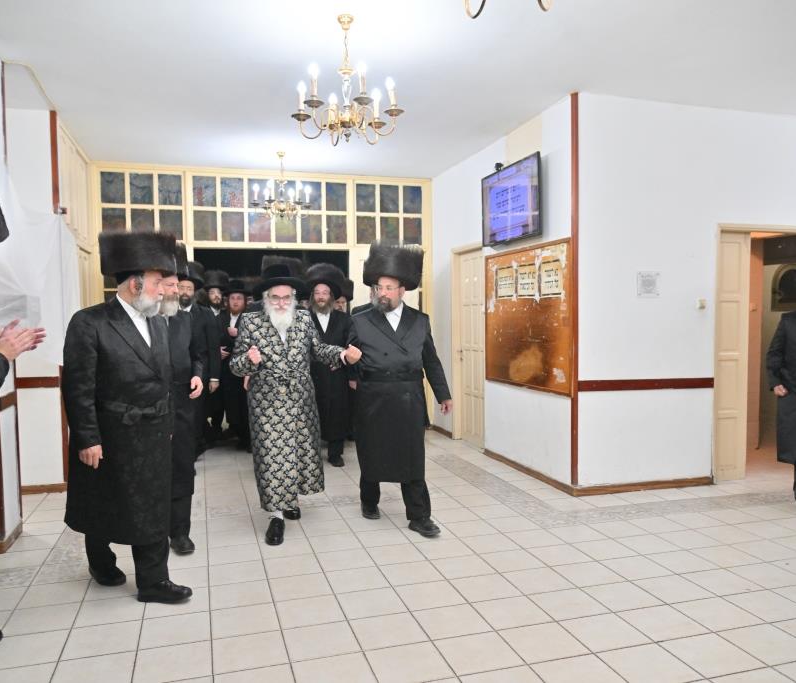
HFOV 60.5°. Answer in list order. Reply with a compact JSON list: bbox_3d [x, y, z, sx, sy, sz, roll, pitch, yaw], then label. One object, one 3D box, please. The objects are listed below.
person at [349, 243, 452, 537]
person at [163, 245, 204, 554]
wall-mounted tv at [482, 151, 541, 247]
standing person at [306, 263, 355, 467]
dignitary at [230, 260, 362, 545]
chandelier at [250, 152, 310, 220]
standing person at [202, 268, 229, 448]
[{"bbox_3d":[0.010,0.291,4.600,0.680,1.860,0.540,-1,3,-14],"label":"person"},{"bbox_3d":[-1.420,0.322,4.260,0.560,1.850,0.500,-3,3,-40],"label":"person"},{"bbox_3d":[0.991,-1.185,5.899,0.070,0.635,1.110,-3,3,-17],"label":"wall-mounted tv"},{"bbox_3d":[-0.649,0.211,6.470,0.550,1.870,0.480,-1,2,-8],"label":"standing person"},{"bbox_3d":[-0.662,0.361,4.500,0.820,1.740,0.580,-1,2,-7],"label":"dignitary"},{"bbox_3d":[-1.168,-1.570,6.875,0.605,0.669,0.605,0,2,0],"label":"chandelier"},{"bbox_3d":[-2.016,0.172,7.500,0.520,1.880,0.440,-1,3,-14],"label":"standing person"}]

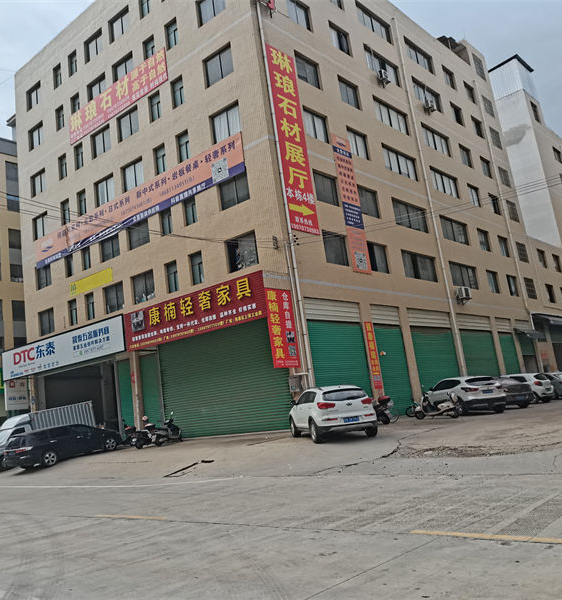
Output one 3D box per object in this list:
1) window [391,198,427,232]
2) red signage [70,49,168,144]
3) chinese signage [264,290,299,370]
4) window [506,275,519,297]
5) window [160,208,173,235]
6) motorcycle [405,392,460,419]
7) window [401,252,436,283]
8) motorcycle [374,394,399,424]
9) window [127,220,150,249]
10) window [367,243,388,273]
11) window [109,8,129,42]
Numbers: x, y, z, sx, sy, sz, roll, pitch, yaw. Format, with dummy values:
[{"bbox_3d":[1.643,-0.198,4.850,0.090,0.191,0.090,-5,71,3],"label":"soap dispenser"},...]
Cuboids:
[{"bbox_3d":[7.312,-4.668,34.072,0.200,1.500,3.750,-17,-14,39],"label":"window"},{"bbox_3d":[-9.220,-11.028,33.070,8.945,1.839,0.120,-15,-13,38],"label":"red signage"},{"bbox_3d":[0.120,1.172,24.882,0.060,3.322,1.630,-17,-14,40],"label":"chinese signage"},{"bbox_3d":[16.860,-0.996,43.866,0.200,1.500,1.650,-17,-14,39],"label":"window"},{"bbox_3d":[-5.604,-3.960,29.861,0.857,1.463,0.200,-15,-13,38],"label":"window"},{"bbox_3d":[6.118,4.183,23.919,1.800,1.120,0.700,-12,-12,20],"label":"motorcycle"},{"bbox_3d":[7.958,-1.871,34.145,0.150,1.498,3.817,-17,-15,39],"label":"window"},{"bbox_3d":[3.681,4.424,23.898,0.700,1.120,1.850,0,-13,-33],"label":"motorcycle"},{"bbox_3d":[-7.341,-3.477,31.279,1.850,1.484,0.200,-15,-13,38],"label":"window"},{"bbox_3d":[4.866,-2.049,30.303,0.200,1.520,1.750,-17,-14,39],"label":"window"},{"bbox_3d":[-9.515,-16.308,35.714,2.149,1.482,0.150,-16,-14,39],"label":"window"}]

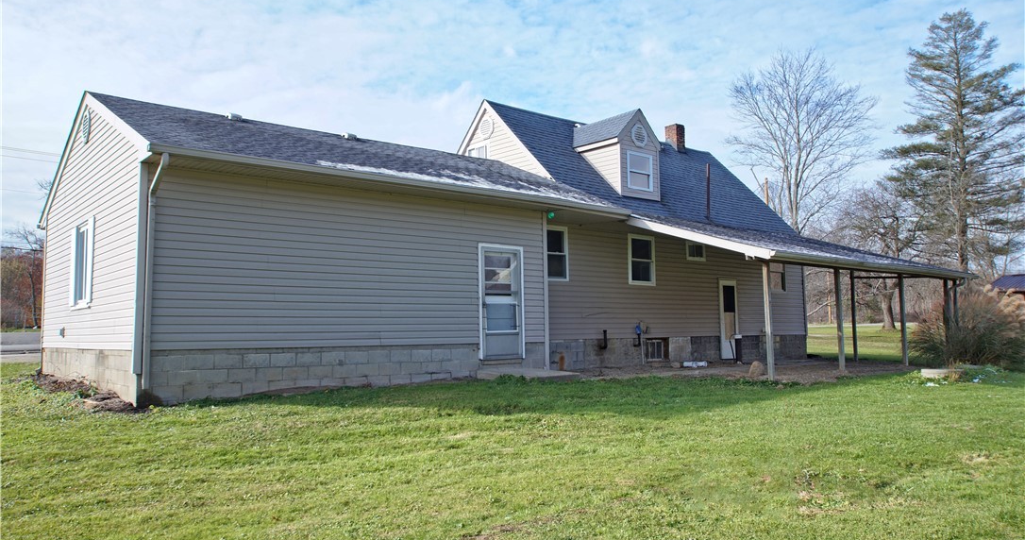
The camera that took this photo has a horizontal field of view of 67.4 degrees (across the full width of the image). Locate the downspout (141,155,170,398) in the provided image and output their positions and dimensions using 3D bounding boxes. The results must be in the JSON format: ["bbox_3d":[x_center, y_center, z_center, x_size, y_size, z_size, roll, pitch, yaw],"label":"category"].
[{"bbox_3d":[-4.712,0.039,10.155,0.090,3.080,0.700,3,-6,-39],"label":"downspout"}]

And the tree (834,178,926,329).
[{"bbox_3d":[23.872,-0.983,50.000,6.100,9.700,6.000,-3,-5,26],"label":"tree"}]

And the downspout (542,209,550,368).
[{"bbox_3d":[0.682,0.395,14.904,0.090,3.060,0.080,3,-6,-39],"label":"downspout"}]

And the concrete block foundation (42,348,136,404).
[{"bbox_3d":[-7.438,1.746,13.359,0.200,0.730,7.980,3,-6,-39],"label":"concrete block foundation"}]

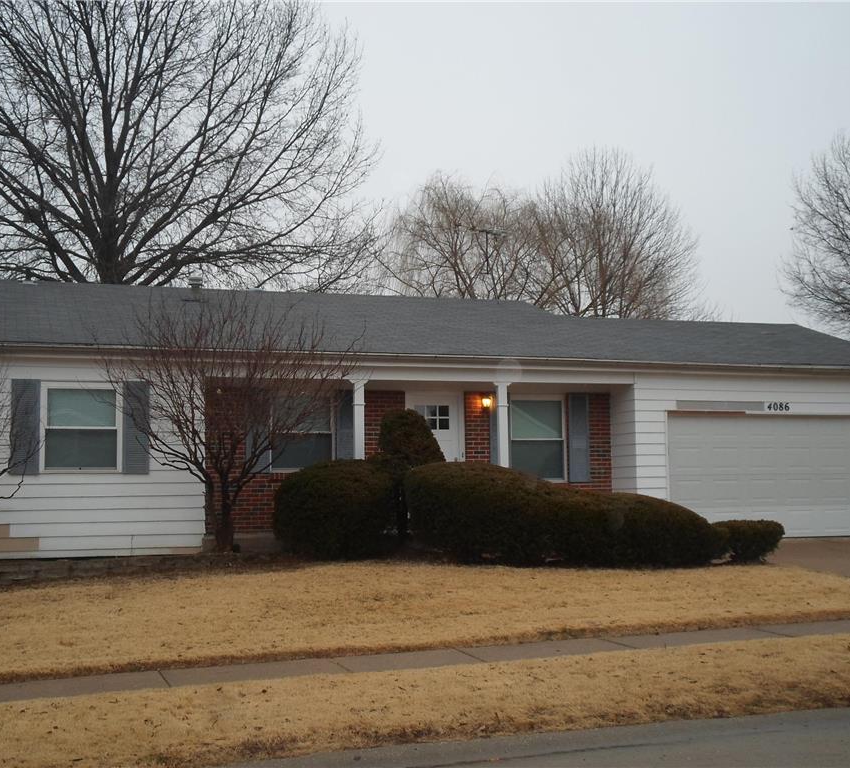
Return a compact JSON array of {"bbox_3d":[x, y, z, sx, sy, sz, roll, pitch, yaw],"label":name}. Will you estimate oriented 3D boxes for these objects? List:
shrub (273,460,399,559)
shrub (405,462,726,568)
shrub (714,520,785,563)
[{"bbox_3d":[-1.196,1.691,14.419,1.681,1.307,1.550,1,-5,-18],"label":"shrub"},{"bbox_3d":[1.940,1.711,14.244,4.511,1.330,1.650,1,-5,-18],"label":"shrub"},{"bbox_3d":[4.448,2.142,14.566,0.932,0.567,0.970,1,-5,-18],"label":"shrub"}]

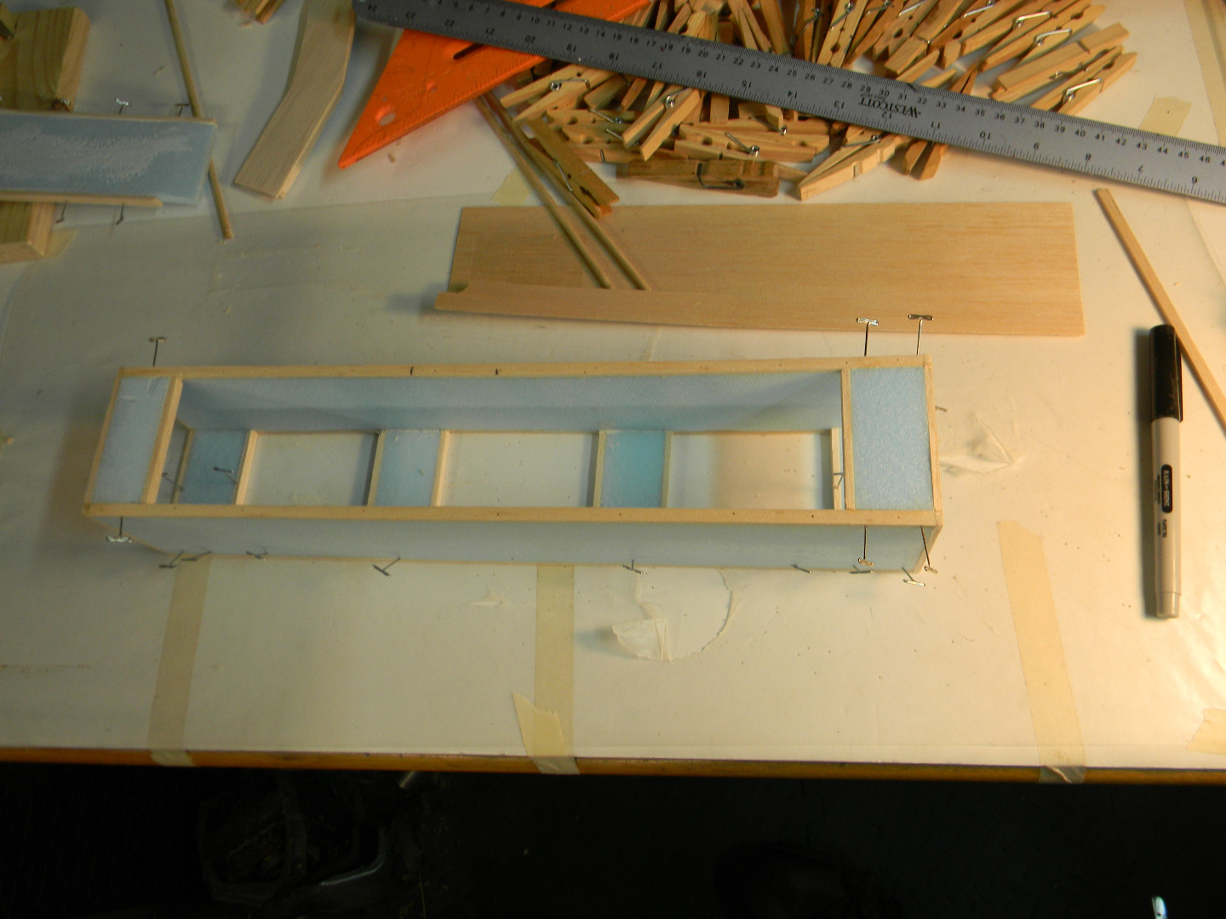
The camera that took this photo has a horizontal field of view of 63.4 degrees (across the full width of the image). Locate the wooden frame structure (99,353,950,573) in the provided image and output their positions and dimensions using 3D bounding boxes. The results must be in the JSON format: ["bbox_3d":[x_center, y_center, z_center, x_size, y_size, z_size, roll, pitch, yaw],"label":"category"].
[{"bbox_3d":[-0.048,0.004,0.462,0.374,0.070,0.075,0,69,10],"label":"wooden frame structure"}]

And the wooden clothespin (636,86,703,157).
[{"bbox_3d":[0.037,-0.197,0.547,0.072,0.011,0.020,-48,51,-5],"label":"wooden clothespin"}]

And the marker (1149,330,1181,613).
[{"bbox_3d":[0.249,0.002,0.445,0.013,0.012,0.139,6,70,11],"label":"marker"}]

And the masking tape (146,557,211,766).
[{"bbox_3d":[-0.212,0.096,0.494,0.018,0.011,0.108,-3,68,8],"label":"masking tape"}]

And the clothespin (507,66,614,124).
[{"bbox_3d":[-0.028,-0.212,0.567,0.072,0.011,0.020,-28,67,-2],"label":"clothespin"}]

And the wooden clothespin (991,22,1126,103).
[{"bbox_3d":[0.236,-0.210,0.525,0.073,0.015,0.011,-25,67,-1],"label":"wooden clothespin"}]

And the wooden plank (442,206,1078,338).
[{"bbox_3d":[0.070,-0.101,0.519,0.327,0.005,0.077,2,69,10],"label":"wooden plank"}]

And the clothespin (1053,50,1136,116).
[{"bbox_3d":[0.245,-0.193,0.524,0.072,0.011,0.019,-38,68,-7],"label":"clothespin"}]

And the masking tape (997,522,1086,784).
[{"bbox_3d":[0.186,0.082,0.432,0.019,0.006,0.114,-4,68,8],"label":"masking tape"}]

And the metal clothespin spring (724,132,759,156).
[{"bbox_3d":[0.070,-0.168,0.539,0.021,0.013,0.013,7,70,12],"label":"metal clothespin spring"}]

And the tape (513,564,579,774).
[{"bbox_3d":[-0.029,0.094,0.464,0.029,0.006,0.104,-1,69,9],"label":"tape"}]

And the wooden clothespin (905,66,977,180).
[{"bbox_3d":[0.178,-0.182,0.530,0.019,0.010,0.071,26,75,17],"label":"wooden clothespin"}]

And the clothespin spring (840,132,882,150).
[{"bbox_3d":[0.133,-0.163,0.527,0.021,0.011,0.013,-31,68,-4],"label":"clothespin spring"}]

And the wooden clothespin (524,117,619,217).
[{"bbox_3d":[-0.027,-0.164,0.551,0.010,0.017,0.080,-18,60,-40],"label":"wooden clothespin"}]

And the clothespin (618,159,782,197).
[{"bbox_3d":[0.046,-0.154,0.537,0.084,0.015,0.010,6,70,11],"label":"clothespin"}]

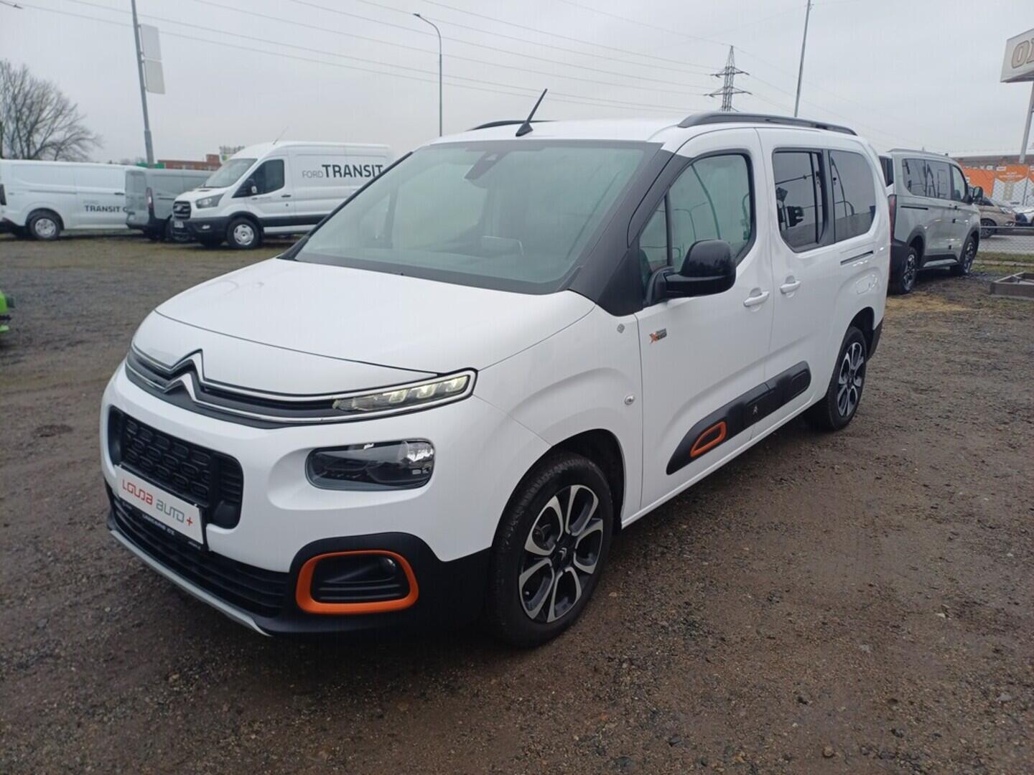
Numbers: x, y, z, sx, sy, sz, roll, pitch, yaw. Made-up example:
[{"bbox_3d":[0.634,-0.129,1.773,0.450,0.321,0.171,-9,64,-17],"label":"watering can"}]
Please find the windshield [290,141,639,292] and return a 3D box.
[{"bbox_3d":[-0.208,-0.738,3.015,1.410,0.160,0.900,14,53,38],"label":"windshield"}]

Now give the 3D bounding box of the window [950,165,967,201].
[{"bbox_3d":[6.915,-3.170,11.675,0.070,0.580,0.860,4,14,44],"label":"window"}]

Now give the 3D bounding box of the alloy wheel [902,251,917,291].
[{"bbox_3d":[5.468,-1.642,10.561,0.170,0.490,0.490,15,21,42],"label":"alloy wheel"}]

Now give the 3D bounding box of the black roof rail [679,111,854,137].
[{"bbox_3d":[1.399,-1.350,3.870,0.070,0.110,2.300,13,20,38],"label":"black roof rail"}]

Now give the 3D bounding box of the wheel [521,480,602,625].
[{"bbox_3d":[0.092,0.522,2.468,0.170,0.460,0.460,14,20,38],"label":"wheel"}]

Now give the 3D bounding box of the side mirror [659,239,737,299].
[{"bbox_3d":[0.606,-0.406,2.562,0.190,0.195,0.210,13,20,38],"label":"side mirror"}]

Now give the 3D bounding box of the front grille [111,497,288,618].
[{"bbox_3d":[-1.033,0.492,2.343,1.080,0.180,0.120,13,20,38],"label":"front grille"}]

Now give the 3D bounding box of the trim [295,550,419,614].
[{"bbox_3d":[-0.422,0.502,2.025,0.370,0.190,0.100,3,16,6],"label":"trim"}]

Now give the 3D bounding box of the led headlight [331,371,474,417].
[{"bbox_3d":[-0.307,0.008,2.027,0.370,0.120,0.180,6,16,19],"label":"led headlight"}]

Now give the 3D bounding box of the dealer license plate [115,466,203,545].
[{"bbox_3d":[-1.079,0.342,2.243,0.520,0.112,0.025,13,16,38],"label":"dealer license plate"}]

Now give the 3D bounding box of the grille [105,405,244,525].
[{"bbox_3d":[-1.033,0.228,2.279,0.780,0.270,0.120,14,20,38],"label":"grille"}]

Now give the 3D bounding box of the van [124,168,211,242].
[{"bbox_3d":[-8.561,-5.305,21.465,4.600,1.840,1.850,-14,21,-42],"label":"van"}]

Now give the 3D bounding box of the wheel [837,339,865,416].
[{"bbox_3d":[2.010,-0.064,4.678,0.190,0.465,0.465,13,20,38],"label":"wheel"}]

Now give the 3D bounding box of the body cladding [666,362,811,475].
[{"bbox_3d":[1.027,0.080,3.286,0.050,0.195,1.500,13,20,38],"label":"body cladding"}]

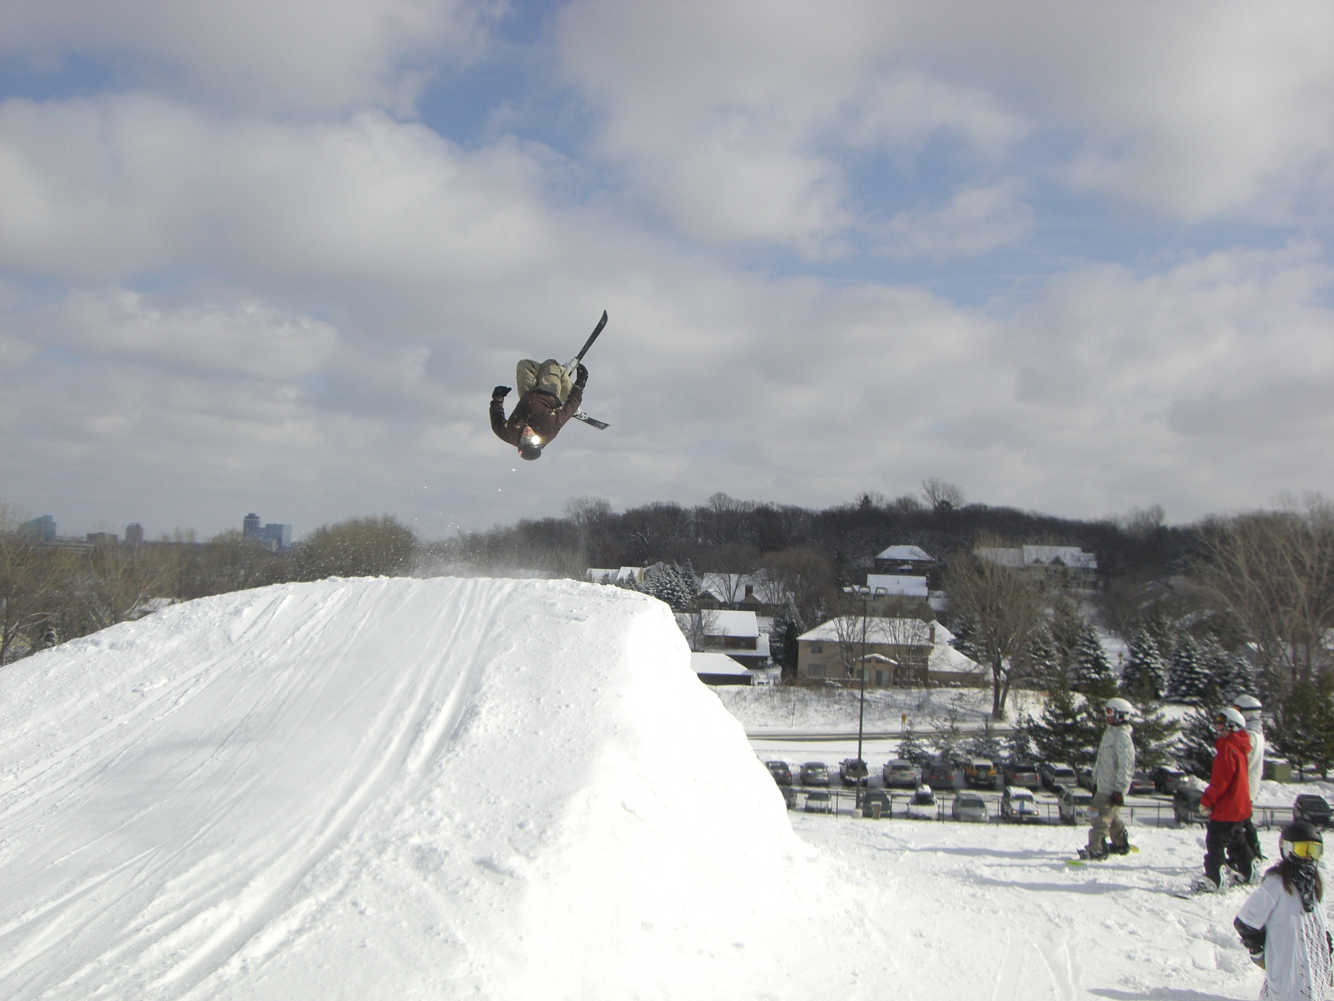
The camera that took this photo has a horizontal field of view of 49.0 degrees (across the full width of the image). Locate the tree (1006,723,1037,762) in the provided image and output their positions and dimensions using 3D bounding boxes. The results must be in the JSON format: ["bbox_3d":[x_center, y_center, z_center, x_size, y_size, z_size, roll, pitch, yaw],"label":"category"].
[{"bbox_3d":[26.899,18.407,111.000,2.530,3.550,2.530,2,-2,0],"label":"tree"}]

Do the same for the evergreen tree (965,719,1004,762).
[{"bbox_3d":[24.788,18.956,114.500,3.100,3.900,3.100,1,-2,0],"label":"evergreen tree"}]

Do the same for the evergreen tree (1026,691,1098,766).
[{"bbox_3d":[29.884,17.301,110.500,5.580,6.060,5.580,2,-2,0],"label":"evergreen tree"}]

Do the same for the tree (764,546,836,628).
[{"bbox_3d":[21.408,14.216,235.000,11.540,13.880,11.540,2,-2,0],"label":"tree"}]

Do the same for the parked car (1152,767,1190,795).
[{"bbox_3d":[33.940,18.756,99.011,1.800,1.470,4.700,1,-2,7],"label":"parked car"}]

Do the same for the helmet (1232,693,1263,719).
[{"bbox_3d":[5.793,2.052,14.600,0.290,0.250,0.230,0,-2,26],"label":"helmet"}]

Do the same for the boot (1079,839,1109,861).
[{"bbox_3d":[4.733,3.851,16.200,0.320,0.270,0.130,1,-2,25],"label":"boot"}]

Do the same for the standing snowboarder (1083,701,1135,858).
[{"bbox_3d":[4.966,3.111,16.400,0.560,1.780,0.570,2,-2,2],"label":"standing snowboarder"}]

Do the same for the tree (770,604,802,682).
[{"bbox_3d":[15.460,18.531,190.000,4.100,10.200,4.100,1,-2,0],"label":"tree"}]

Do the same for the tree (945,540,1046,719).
[{"bbox_3d":[31.797,12.291,140.703,9.600,17.300,9.200,1,-2,0],"label":"tree"}]

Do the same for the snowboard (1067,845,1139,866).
[{"bbox_3d":[4.902,3.974,16.400,0.280,0.110,1.460,0,-3,44],"label":"snowboard"}]

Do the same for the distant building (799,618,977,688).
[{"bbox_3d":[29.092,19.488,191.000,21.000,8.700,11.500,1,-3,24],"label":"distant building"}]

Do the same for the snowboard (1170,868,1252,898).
[{"bbox_3d":[5.303,3.597,13.936,1.500,0.200,0.290,3,-3,-34],"label":"snowboard"}]

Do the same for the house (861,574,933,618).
[{"bbox_3d":[42.563,17.967,270.000,12.500,8.800,10.000,2,-2,9],"label":"house"}]

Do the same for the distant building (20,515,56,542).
[{"bbox_3d":[-1117.338,55.756,2600.000,43.000,57.000,48.000,1,-2,4],"label":"distant building"}]

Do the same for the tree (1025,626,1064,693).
[{"bbox_3d":[47.596,20.210,185.000,5.270,8.430,5.270,2,-2,0],"label":"tree"}]

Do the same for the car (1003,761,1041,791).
[{"bbox_3d":[25.898,19.845,107.000,1.870,1.780,4.800,1,-2,4],"label":"car"}]

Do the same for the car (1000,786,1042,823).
[{"bbox_3d":[20.914,17.869,86.812,1.820,1.680,4.500,1,-2,5],"label":"car"}]

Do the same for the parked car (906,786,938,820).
[{"bbox_3d":[16.329,19.310,94.000,1.750,1.480,4.500,1,-2,4],"label":"parked car"}]

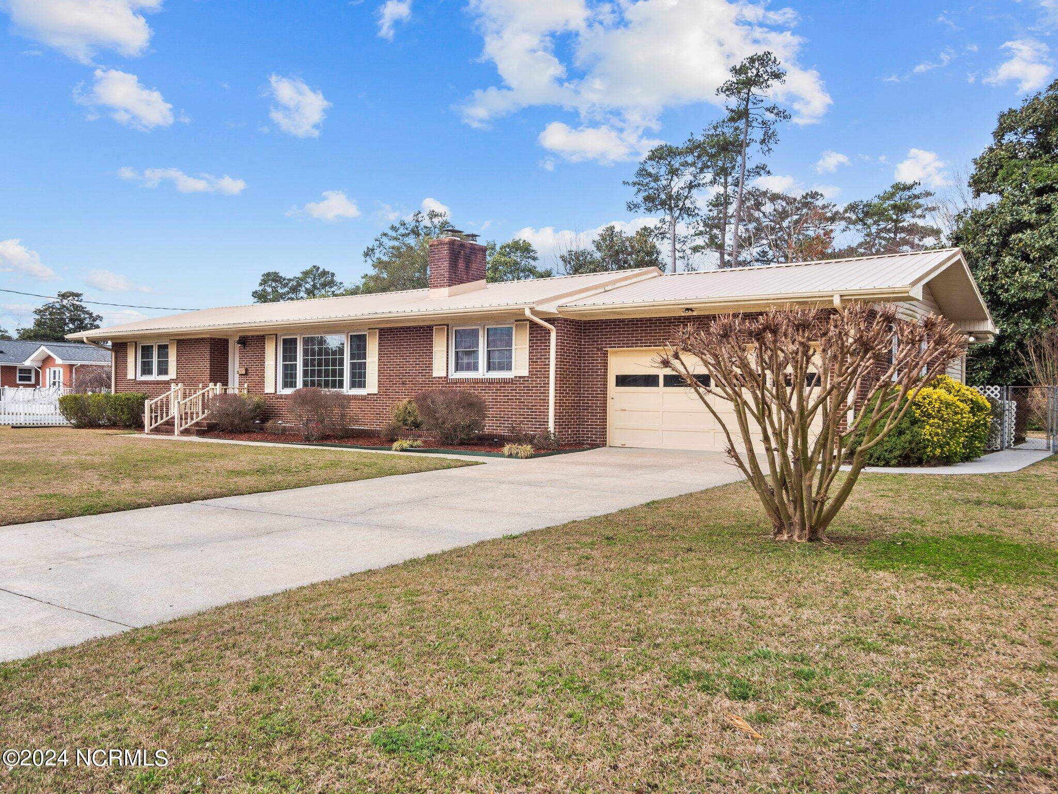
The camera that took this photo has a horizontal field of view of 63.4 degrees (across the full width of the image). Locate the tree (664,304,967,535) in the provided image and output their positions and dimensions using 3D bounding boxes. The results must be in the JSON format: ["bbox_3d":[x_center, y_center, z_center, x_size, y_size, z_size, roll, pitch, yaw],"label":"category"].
[{"bbox_3d":[2.725,0.238,8.200,2.800,2.250,2.500,1,0,0],"label":"tree"}]

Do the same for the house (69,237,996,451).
[{"bbox_3d":[-1.883,-1.397,24.465,25.600,4.850,10.100,1,0,36],"label":"house"}]

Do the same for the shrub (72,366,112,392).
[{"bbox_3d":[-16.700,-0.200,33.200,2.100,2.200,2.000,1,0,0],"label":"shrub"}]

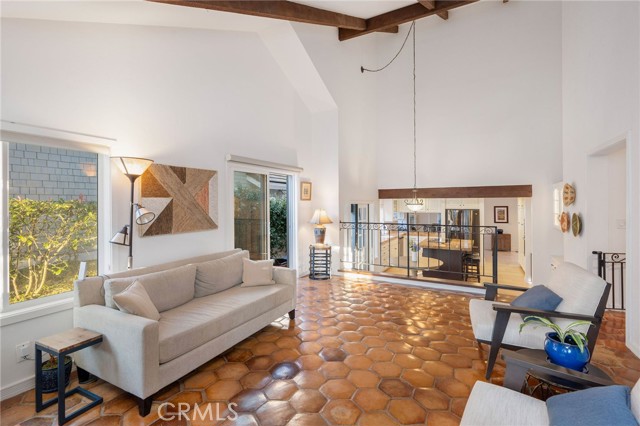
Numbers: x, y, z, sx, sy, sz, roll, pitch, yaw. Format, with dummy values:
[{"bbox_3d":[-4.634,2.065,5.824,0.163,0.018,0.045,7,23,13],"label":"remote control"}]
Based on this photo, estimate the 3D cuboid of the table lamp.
[{"bbox_3d":[0.021,0.284,5.978,0.480,0.730,0.480,0,1,0],"label":"table lamp"}]

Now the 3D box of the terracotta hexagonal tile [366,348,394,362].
[{"bbox_3d":[0.567,1.356,2.689,0.265,0.020,0.238,0,1,-2],"label":"terracotta hexagonal tile"}]

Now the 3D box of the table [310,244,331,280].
[{"bbox_3d":[0.013,0.971,5.692,0.420,0.620,0.420,0,1,0],"label":"table"}]

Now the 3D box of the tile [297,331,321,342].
[{"bbox_3d":[-0.111,1.345,3.083,0.265,0.020,0.238,0,1,-2],"label":"tile"}]

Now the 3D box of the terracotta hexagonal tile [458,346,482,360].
[{"bbox_3d":[1.425,1.328,2.679,0.273,0.018,0.236,0,1,-1],"label":"terracotta hexagonal tile"}]

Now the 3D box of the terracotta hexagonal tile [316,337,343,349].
[{"bbox_3d":[0.104,1.349,2.947,0.265,0.020,0.238,0,1,-2],"label":"terracotta hexagonal tile"}]

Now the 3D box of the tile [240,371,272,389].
[{"bbox_3d":[-0.538,1.415,2.398,0.285,0.020,0.250,0,1,-2],"label":"tile"}]

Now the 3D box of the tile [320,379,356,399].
[{"bbox_3d":[0.143,1.340,2.151,0.273,0.018,0.236,0,1,-1],"label":"tile"}]

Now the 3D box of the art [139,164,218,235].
[{"bbox_3d":[-1.568,-0.148,3.271,0.045,0.753,0.958,0,1,29],"label":"art"}]

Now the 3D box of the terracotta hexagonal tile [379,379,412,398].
[{"bbox_3d":[0.585,1.366,2.197,0.265,0.020,0.238,0,1,-2],"label":"terracotta hexagonal tile"}]

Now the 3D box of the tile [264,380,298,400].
[{"bbox_3d":[-0.306,1.418,2.264,0.285,0.020,0.250,0,1,-2],"label":"tile"}]

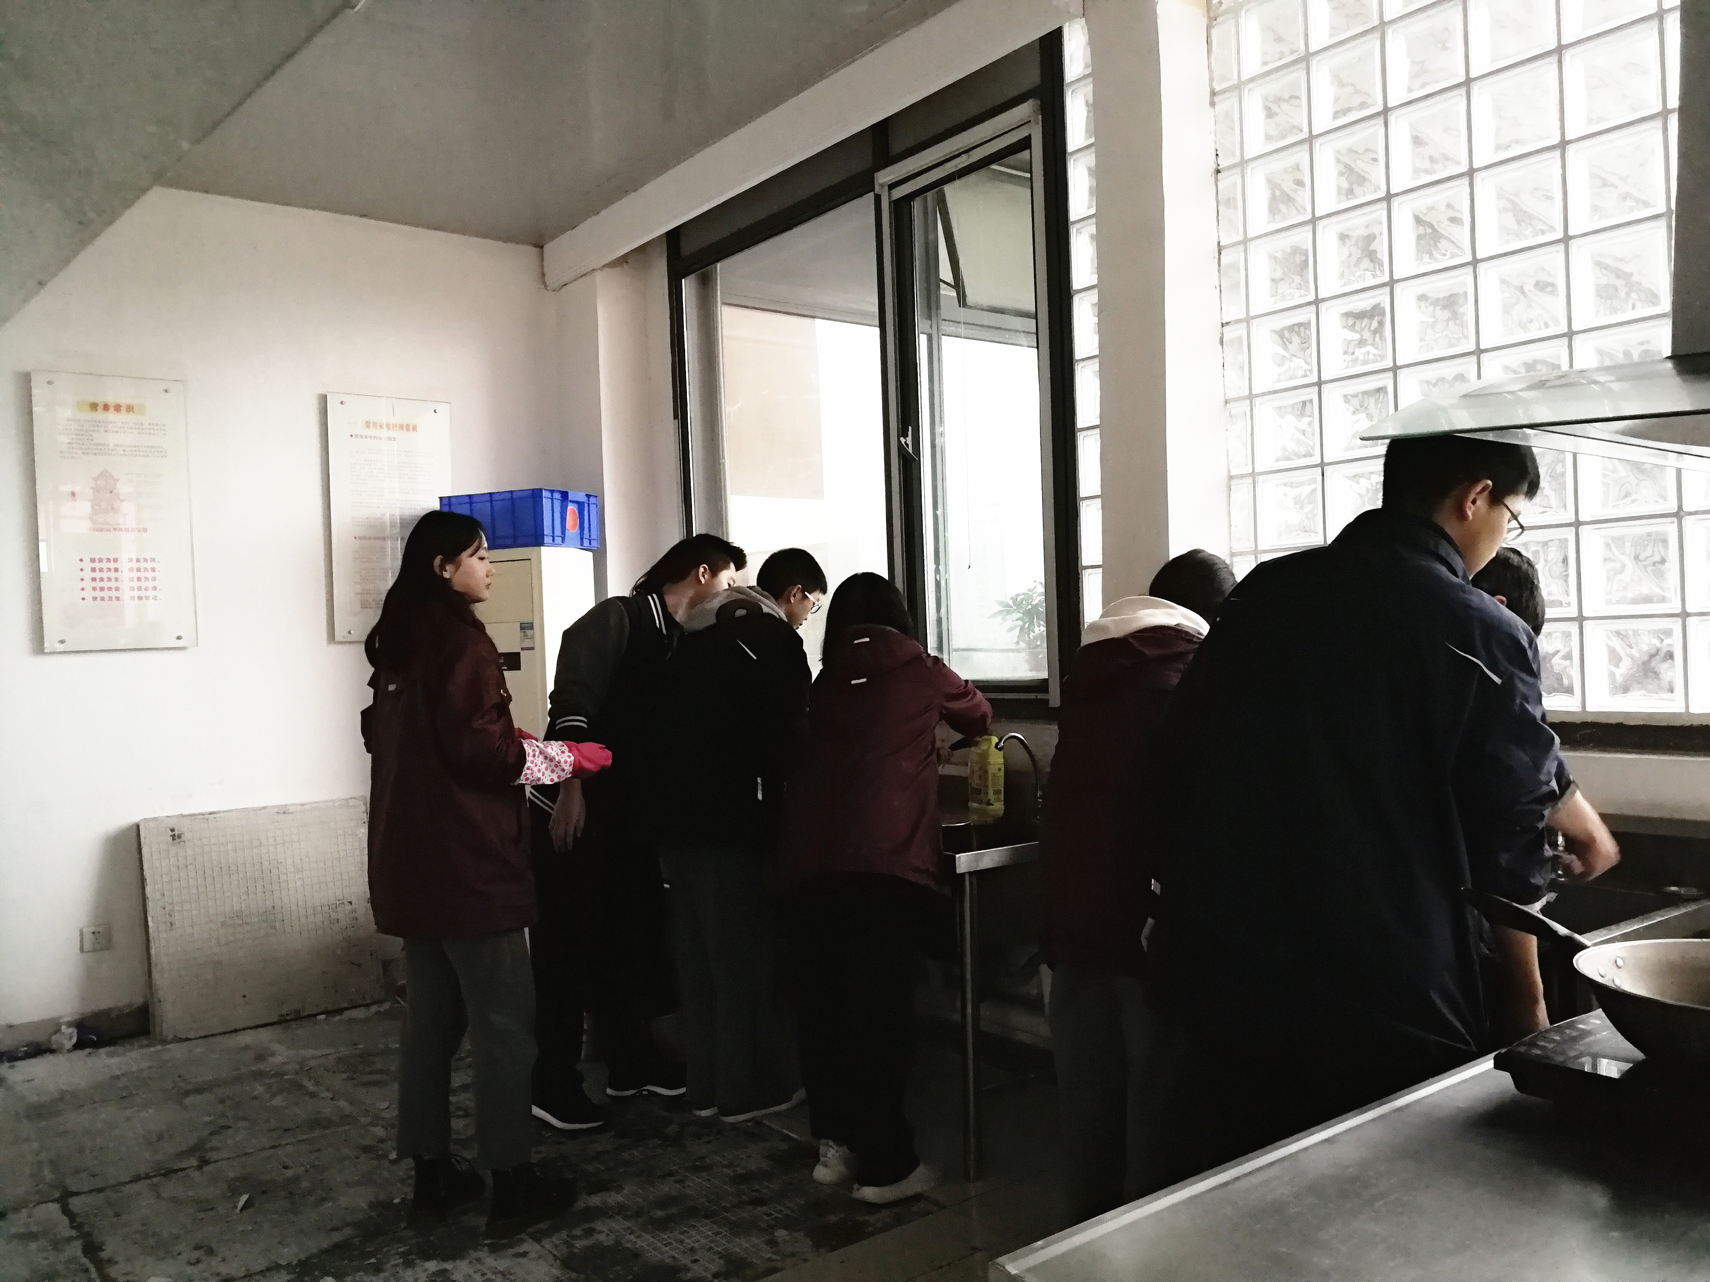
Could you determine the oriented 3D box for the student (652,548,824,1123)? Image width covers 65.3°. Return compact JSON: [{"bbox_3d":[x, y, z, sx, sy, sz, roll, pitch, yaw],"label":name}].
[{"bbox_3d":[-0.325,0.518,3.770,0.550,1.580,0.460,-2,0,-36],"label":"student"}]

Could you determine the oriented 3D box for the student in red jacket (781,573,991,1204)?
[{"bbox_3d":[0.072,0.561,3.220,0.470,1.470,0.550,-2,0,40],"label":"student in red jacket"}]

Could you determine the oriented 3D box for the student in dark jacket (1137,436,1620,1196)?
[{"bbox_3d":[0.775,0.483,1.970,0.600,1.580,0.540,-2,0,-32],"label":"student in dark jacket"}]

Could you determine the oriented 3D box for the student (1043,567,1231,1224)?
[{"bbox_3d":[0.588,0.544,2.630,0.550,1.470,0.470,-2,0,-40],"label":"student"}]

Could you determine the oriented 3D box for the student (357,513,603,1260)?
[{"bbox_3d":[-0.849,0.511,3.070,0.520,1.630,0.460,-2,0,-30],"label":"student"}]

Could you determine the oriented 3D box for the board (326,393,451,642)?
[{"bbox_3d":[-1.788,-0.472,5.180,0.475,0.940,0.030,-2,0,-38],"label":"board"}]

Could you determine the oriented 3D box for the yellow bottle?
[{"bbox_3d":[0.372,0.387,3.770,0.075,0.245,0.085,-2,0,-38],"label":"yellow bottle"}]

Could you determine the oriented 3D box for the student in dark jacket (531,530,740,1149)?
[{"bbox_3d":[-0.625,0.503,3.780,0.600,1.630,0.500,-2,0,-5],"label":"student in dark jacket"}]

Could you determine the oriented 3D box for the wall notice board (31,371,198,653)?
[{"bbox_3d":[-2.543,-0.438,4.594,0.467,0.940,0.030,-2,0,-38],"label":"wall notice board"}]

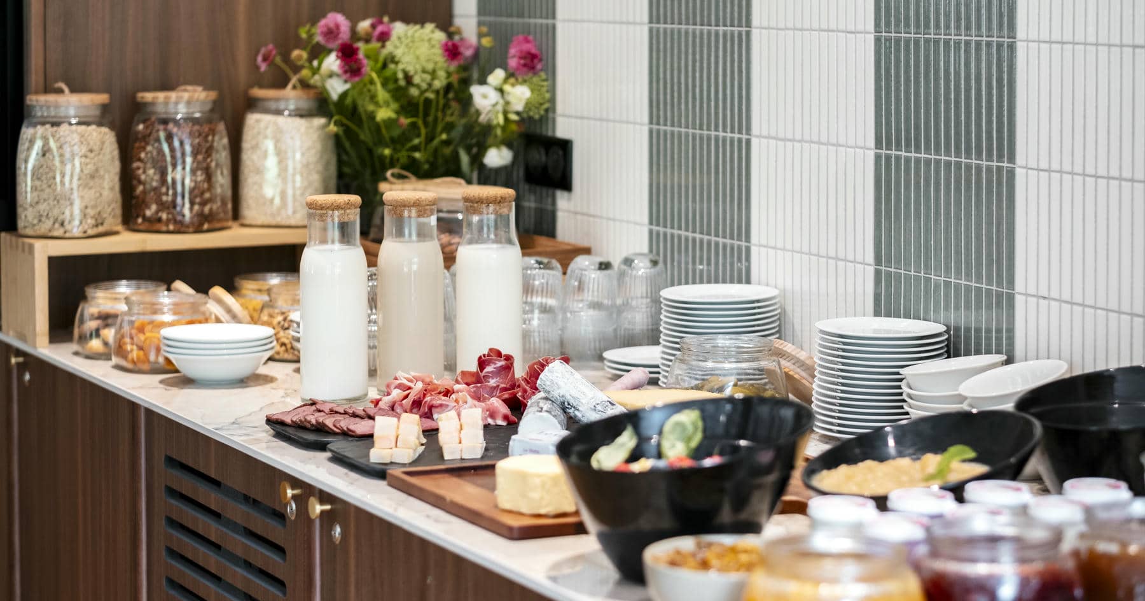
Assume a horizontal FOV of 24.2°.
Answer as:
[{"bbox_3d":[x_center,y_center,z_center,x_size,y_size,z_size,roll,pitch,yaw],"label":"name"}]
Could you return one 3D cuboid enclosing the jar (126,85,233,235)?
[{"bbox_3d":[-0.593,-0.213,4.047,0.153,0.208,0.153,-4,8,-27],"label":"jar"}]

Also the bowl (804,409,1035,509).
[{"bbox_3d":[0.337,0.172,2.564,0.230,0.112,0.230,0,7,0],"label":"bowl"}]

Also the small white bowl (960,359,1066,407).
[{"bbox_3d":[0.489,0.105,2.954,0.124,0.059,0.124,-7,10,1],"label":"small white bowl"}]

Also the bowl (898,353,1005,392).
[{"bbox_3d":[0.438,0.094,3.052,0.123,0.059,0.123,-5,6,1],"label":"bowl"}]

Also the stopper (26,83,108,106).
[{"bbox_3d":[-0.779,-0.320,4.117,0.129,0.031,0.129,0,7,0],"label":"stopper"}]

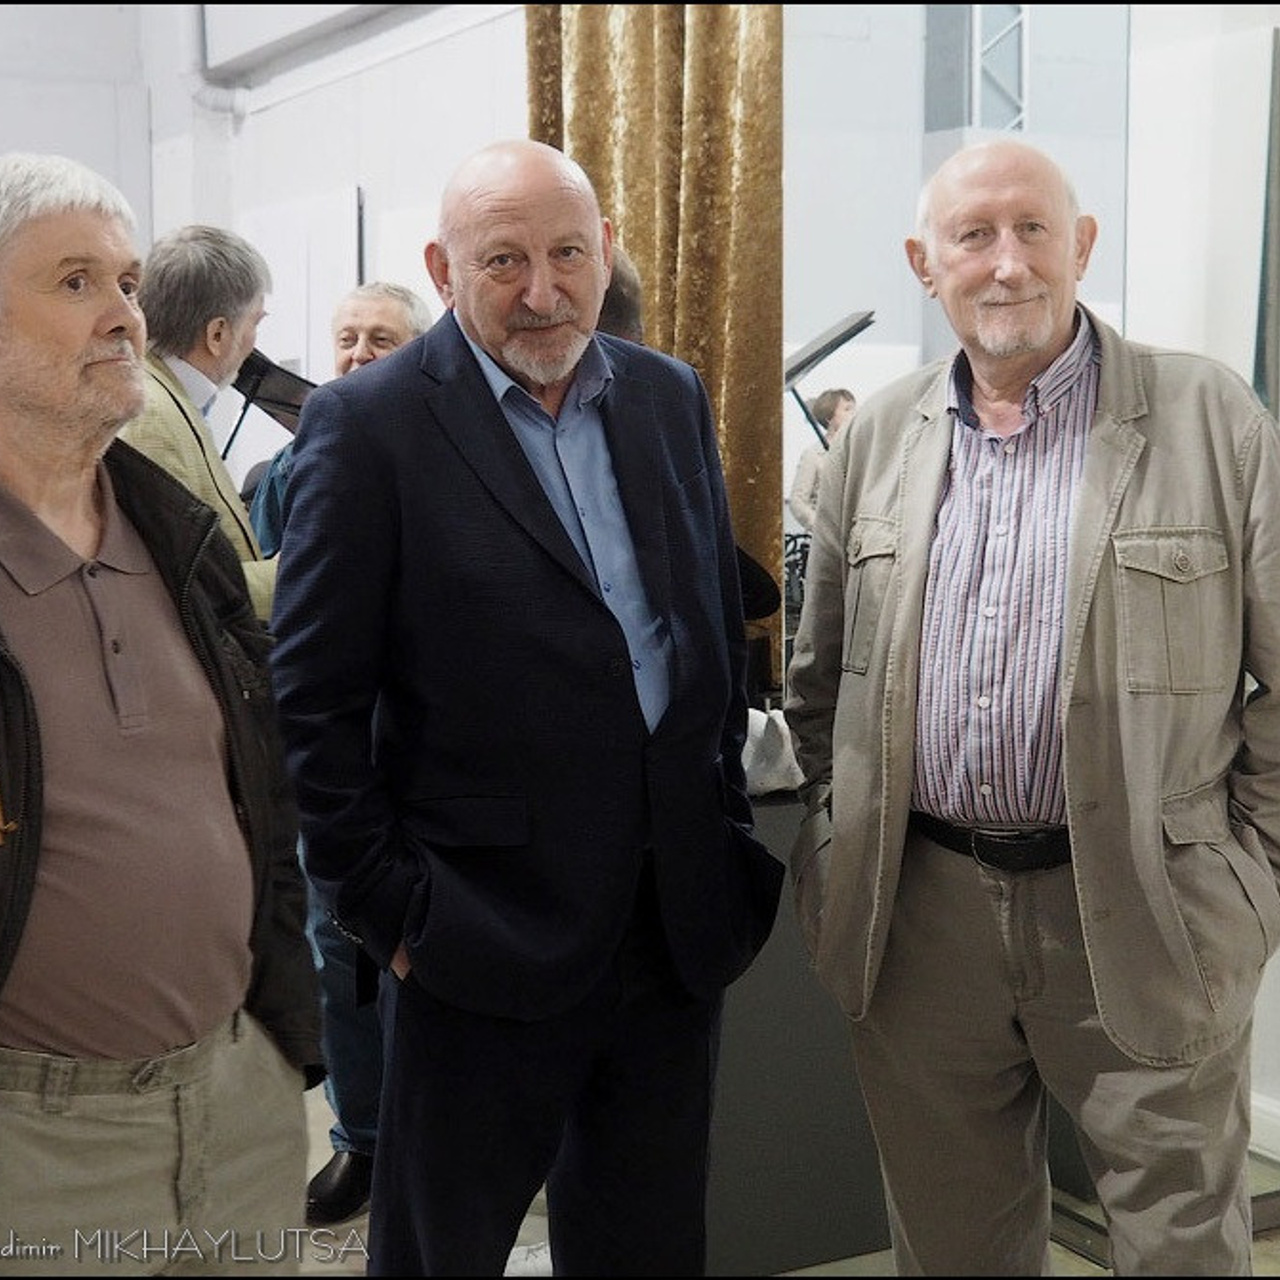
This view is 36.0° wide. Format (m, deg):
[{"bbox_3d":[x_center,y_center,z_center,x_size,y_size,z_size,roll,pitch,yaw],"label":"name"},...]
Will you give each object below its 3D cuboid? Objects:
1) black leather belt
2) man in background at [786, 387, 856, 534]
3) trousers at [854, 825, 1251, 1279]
[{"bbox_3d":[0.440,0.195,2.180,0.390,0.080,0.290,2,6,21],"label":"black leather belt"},{"bbox_3d":[1.000,-0.480,10.380,0.360,1.660,0.480,4,7,38],"label":"man in background"},{"bbox_3d":[0.470,0.685,2.230,0.450,1.040,0.320,2,6,21],"label":"trousers"}]

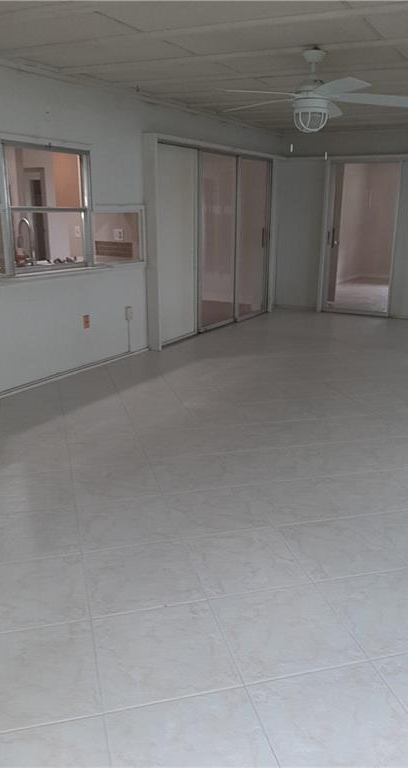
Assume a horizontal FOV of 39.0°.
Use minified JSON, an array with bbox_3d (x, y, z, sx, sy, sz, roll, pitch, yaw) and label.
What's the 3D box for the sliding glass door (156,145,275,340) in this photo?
[{"bbox_3d":[0.216,-1.654,6.799,0.094,1.972,2.583,10,19,29],"label":"sliding glass door"}]

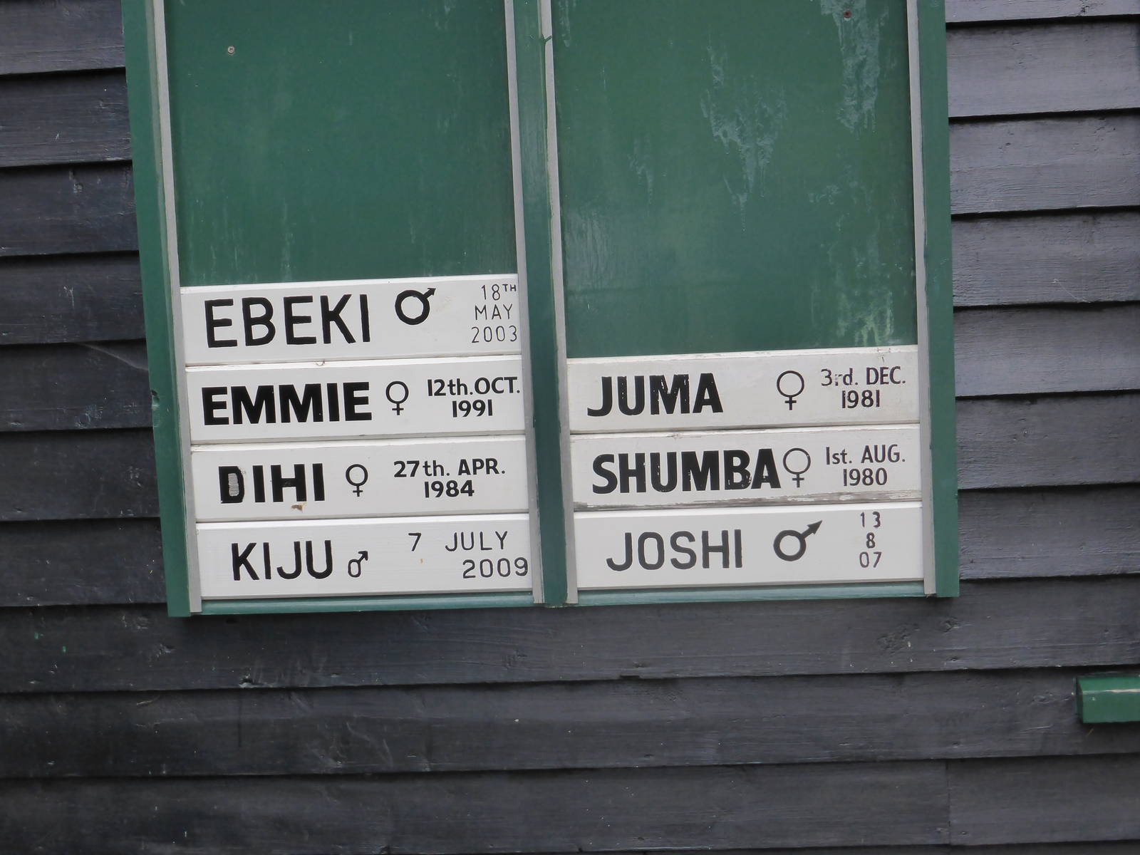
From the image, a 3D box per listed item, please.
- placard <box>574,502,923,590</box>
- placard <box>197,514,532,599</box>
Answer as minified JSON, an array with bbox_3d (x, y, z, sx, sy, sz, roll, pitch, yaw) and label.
[{"bbox_3d":[0.223,0.147,2.673,0.440,0.099,0.018,-2,6,5],"label":"placard"},{"bbox_3d":[-0.261,0.163,2.718,0.435,0.101,0.018,-2,6,5],"label":"placard"}]

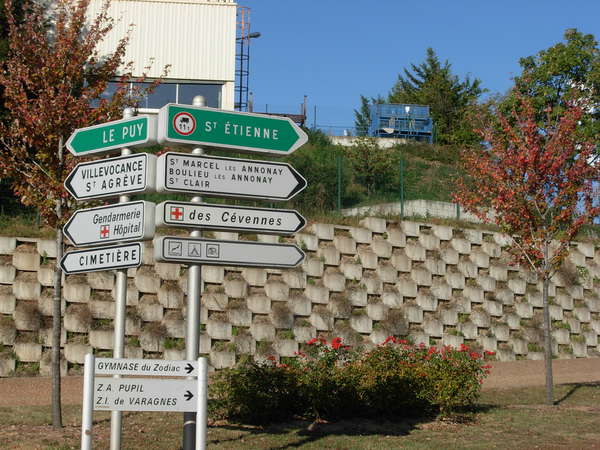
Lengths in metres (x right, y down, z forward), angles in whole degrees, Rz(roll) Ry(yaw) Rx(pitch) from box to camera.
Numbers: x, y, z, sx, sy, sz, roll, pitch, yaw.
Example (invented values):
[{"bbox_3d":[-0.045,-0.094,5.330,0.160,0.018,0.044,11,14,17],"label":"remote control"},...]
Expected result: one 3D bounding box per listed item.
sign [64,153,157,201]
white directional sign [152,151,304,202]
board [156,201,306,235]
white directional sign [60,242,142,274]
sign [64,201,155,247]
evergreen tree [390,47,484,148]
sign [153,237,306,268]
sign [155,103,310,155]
[{"bbox_3d":[-2.022,-0.488,14.005,1.275,0.392,0.164,-6,-11,38],"label":"sign"},{"bbox_3d":[-0.709,-0.483,13.972,1.661,0.413,0.184,5,-10,-26],"label":"white directional sign"},{"bbox_3d":[-0.719,-0.054,13.902,1.661,0.257,0.174,5,-10,-26],"label":"board"},{"bbox_3d":[-2.088,0.354,13.827,1.240,0.251,0.061,-6,-11,38],"label":"white directional sign"},{"bbox_3d":[-2.028,0.008,13.918,1.235,0.402,0.164,-6,-11,38],"label":"sign"},{"bbox_3d":[6.773,-6.177,65.360,4.565,5.061,4.565,1,-9,0],"label":"evergreen tree"},{"bbox_3d":[-0.727,0.308,13.846,1.652,0.260,0.174,5,-10,-26],"label":"sign"},{"bbox_3d":[-0.693,-0.996,14.047,1.649,0.402,0.184,5,-10,-26],"label":"sign"}]

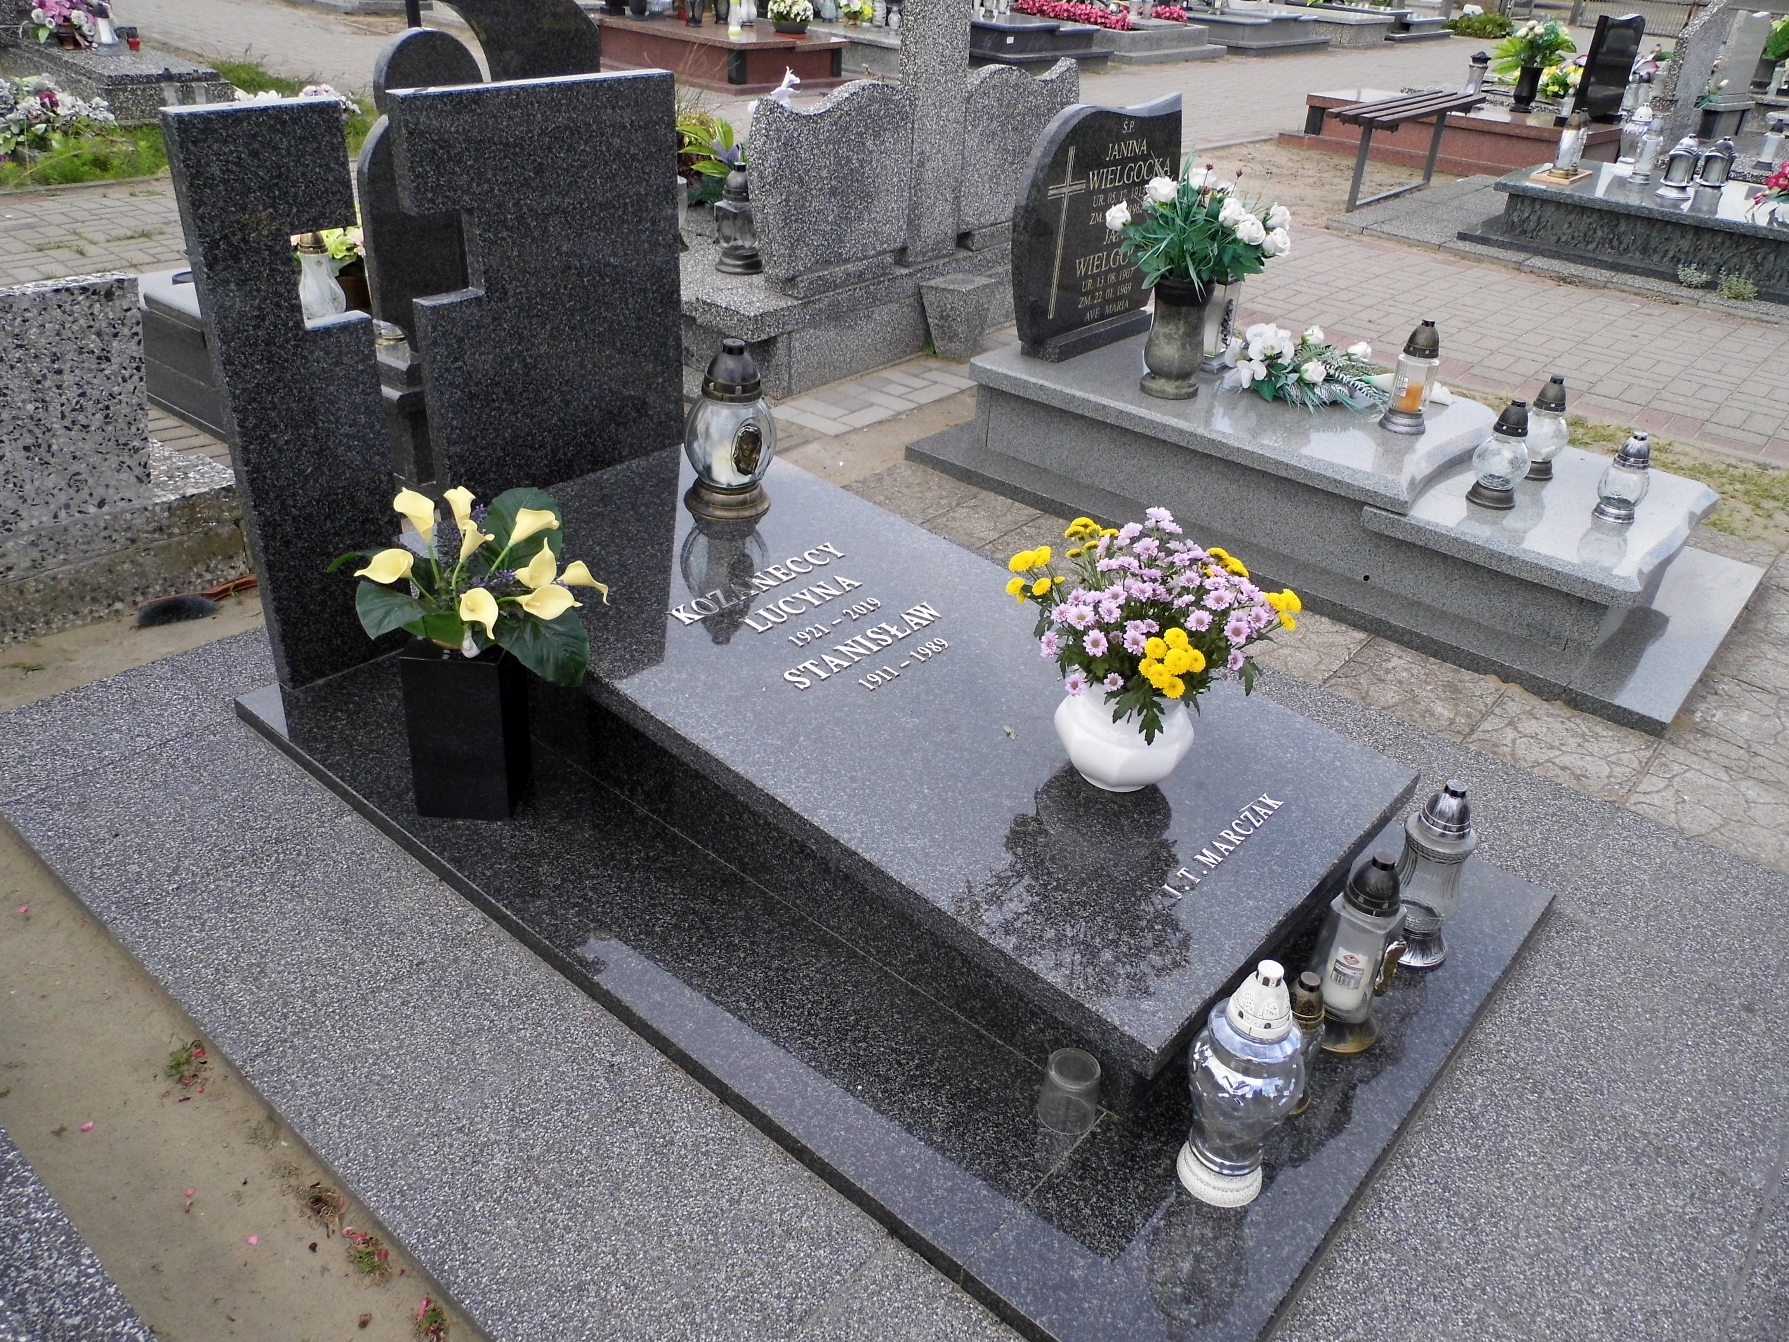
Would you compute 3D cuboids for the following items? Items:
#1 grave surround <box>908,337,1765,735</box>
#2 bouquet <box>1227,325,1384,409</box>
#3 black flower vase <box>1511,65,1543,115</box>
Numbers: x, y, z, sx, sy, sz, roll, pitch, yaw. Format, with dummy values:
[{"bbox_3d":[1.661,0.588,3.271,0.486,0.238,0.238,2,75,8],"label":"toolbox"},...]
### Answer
[{"bbox_3d":[1.155,-0.549,3.470,2.020,0.290,1.050,26,37,32],"label":"grave surround"},{"bbox_3d":[1.181,-0.867,3.604,0.500,0.165,0.360,26,37,32],"label":"bouquet"},{"bbox_3d":[4.194,-3.856,8.571,0.155,0.265,0.155,26,37,32],"label":"black flower vase"}]

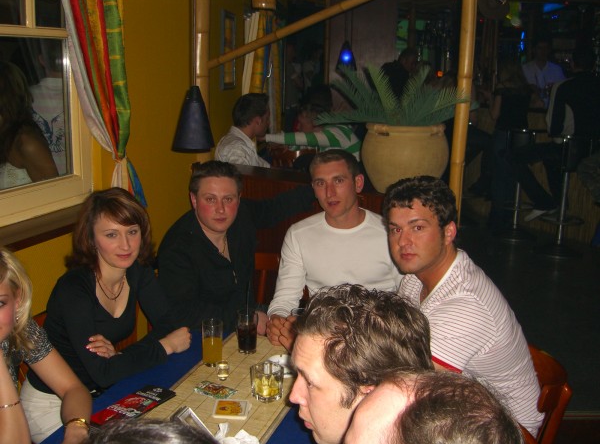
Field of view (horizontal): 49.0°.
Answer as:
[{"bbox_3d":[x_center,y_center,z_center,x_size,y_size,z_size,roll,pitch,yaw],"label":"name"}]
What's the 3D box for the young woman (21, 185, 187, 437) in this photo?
[{"bbox_3d":[-0.632,0.522,2.078,0.720,1.270,0.500,12,18,36],"label":"young woman"}]

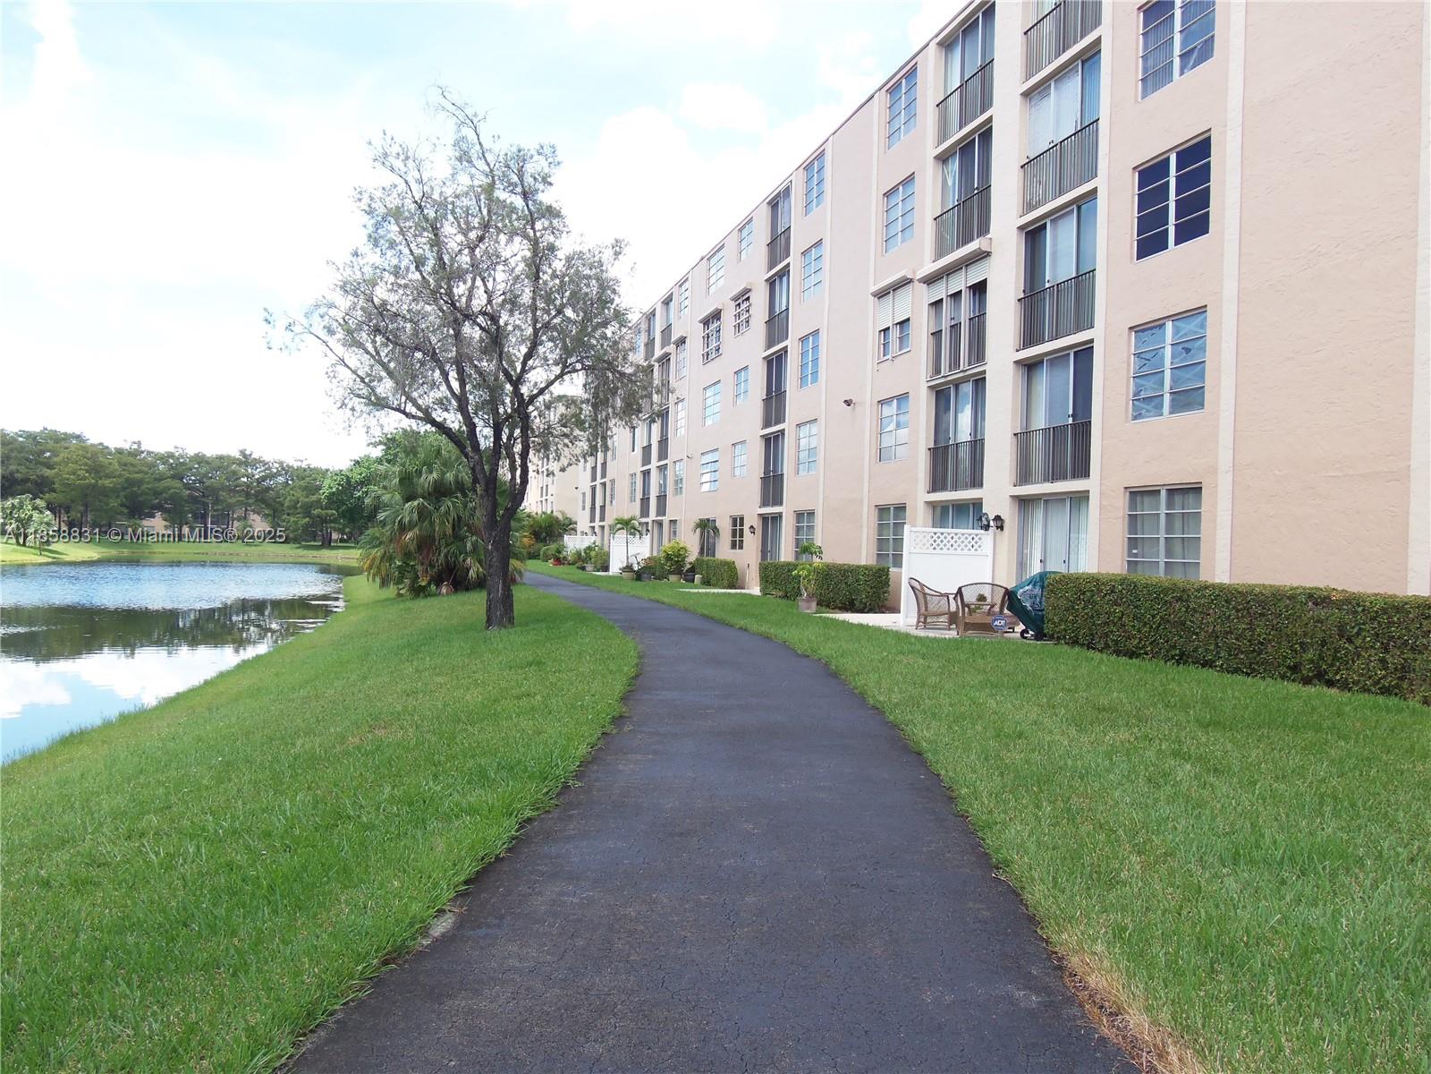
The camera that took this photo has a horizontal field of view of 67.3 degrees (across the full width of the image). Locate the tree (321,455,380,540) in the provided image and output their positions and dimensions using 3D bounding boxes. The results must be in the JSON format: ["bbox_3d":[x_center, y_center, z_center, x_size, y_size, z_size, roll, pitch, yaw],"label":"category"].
[{"bbox_3d":[-33.233,-3.485,100.000,6.800,8.200,6.800,2,0,-18],"label":"tree"}]

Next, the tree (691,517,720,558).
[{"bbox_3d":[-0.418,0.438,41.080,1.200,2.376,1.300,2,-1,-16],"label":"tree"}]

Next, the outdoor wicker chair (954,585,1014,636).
[{"bbox_3d":[4.835,1.315,19.450,0.920,0.910,0.800,1,0,6],"label":"outdoor wicker chair"}]

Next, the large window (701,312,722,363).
[{"bbox_3d":[-0.097,-7.981,43.188,0.180,1.604,2.327,2,-1,-16],"label":"large window"}]

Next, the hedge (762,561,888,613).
[{"bbox_3d":[2.815,1.308,29.720,0.891,1.069,7.623,2,-1,-16],"label":"hedge"}]

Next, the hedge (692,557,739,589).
[{"bbox_3d":[0.020,1.267,38.300,0.850,1.030,2.850,2,0,-16],"label":"hedge"}]

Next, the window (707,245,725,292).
[{"bbox_3d":[0.040,-10.110,40.870,0.120,1.450,2.200,2,0,-16],"label":"window"}]

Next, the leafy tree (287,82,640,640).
[{"bbox_3d":[-4.676,-3.252,19.849,6.683,9.850,6.237,2,-1,-13],"label":"leafy tree"}]

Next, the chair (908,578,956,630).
[{"bbox_3d":[4.252,1.309,20.969,0.800,0.950,0.680,1,-1,19],"label":"chair"}]

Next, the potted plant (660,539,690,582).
[{"bbox_3d":[-1.582,0.920,41.900,1.100,1.660,1.100,2,0,0],"label":"potted plant"}]

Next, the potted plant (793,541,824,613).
[{"bbox_3d":[2.119,0.921,24.600,0.680,1.640,0.680,2,0,0],"label":"potted plant"}]

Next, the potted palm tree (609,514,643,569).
[{"bbox_3d":[-3.651,0.410,45.808,1.380,2.668,1.420,2,-1,-16],"label":"potted palm tree"}]

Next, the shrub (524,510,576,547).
[{"bbox_3d":[-13.670,-0.510,89.100,4.300,3.600,3.600,2,-1,-9],"label":"shrub"}]

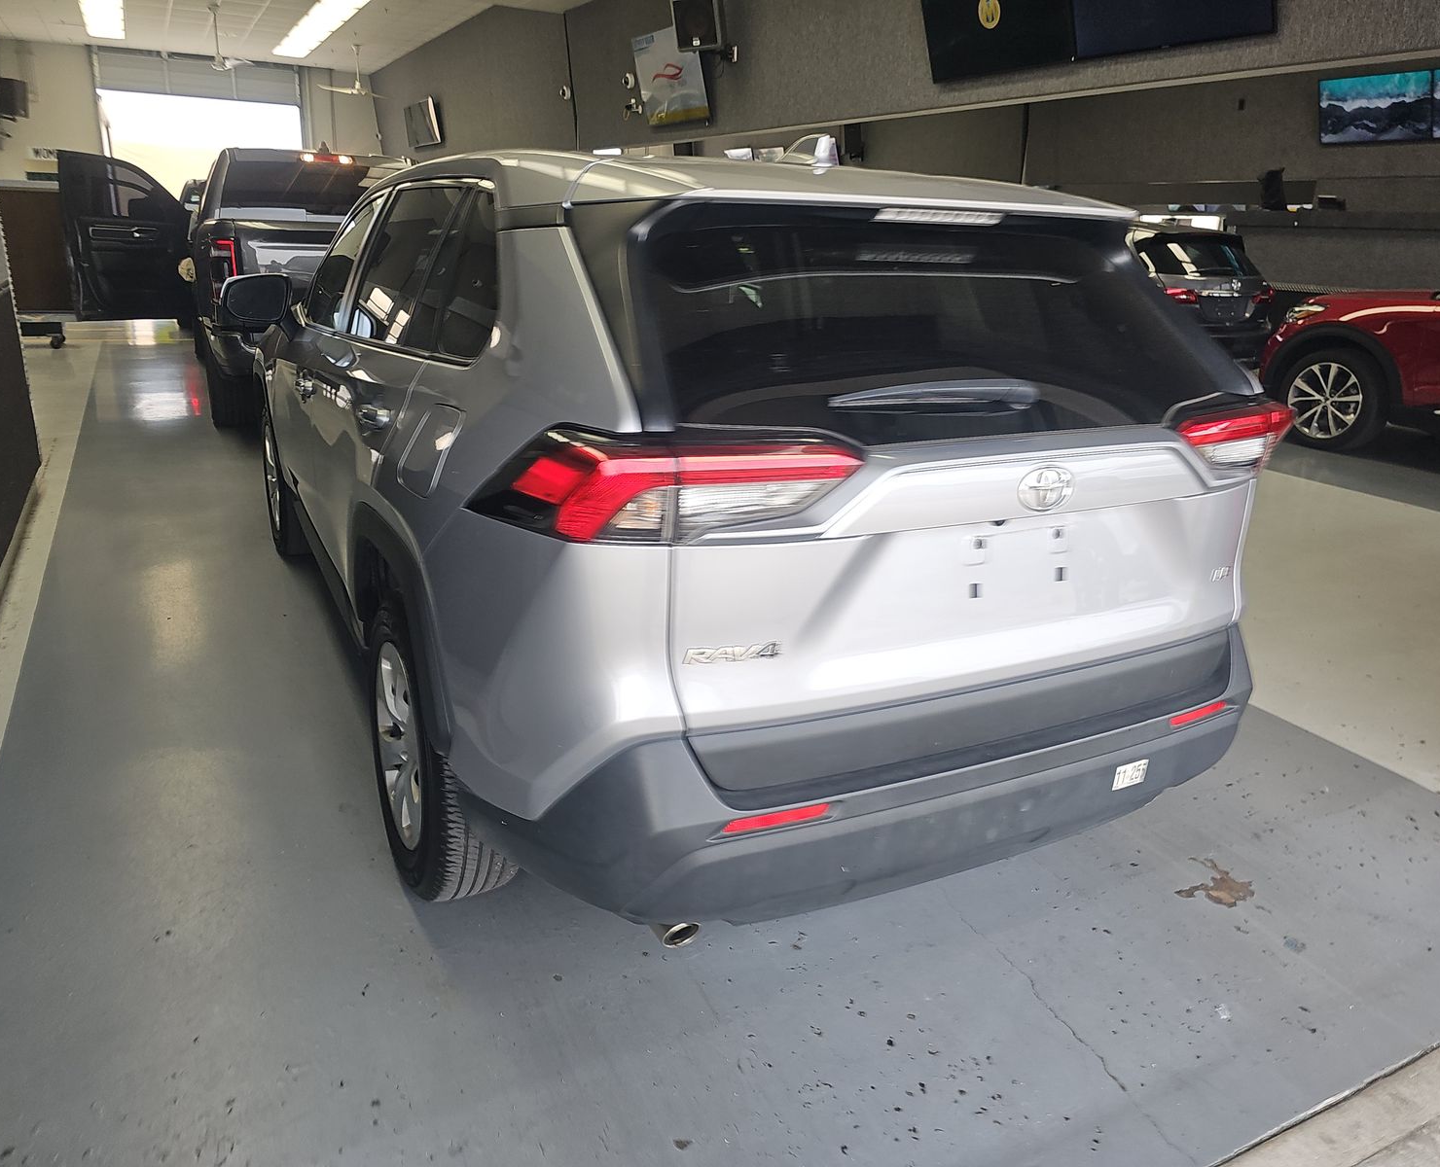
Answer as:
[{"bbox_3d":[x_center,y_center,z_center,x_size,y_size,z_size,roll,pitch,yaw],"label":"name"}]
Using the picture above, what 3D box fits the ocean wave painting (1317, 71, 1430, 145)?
[{"bbox_3d":[7.130,-5.170,11.280,0.050,0.700,1.230,-31,30,-16],"label":"ocean wave painting"}]

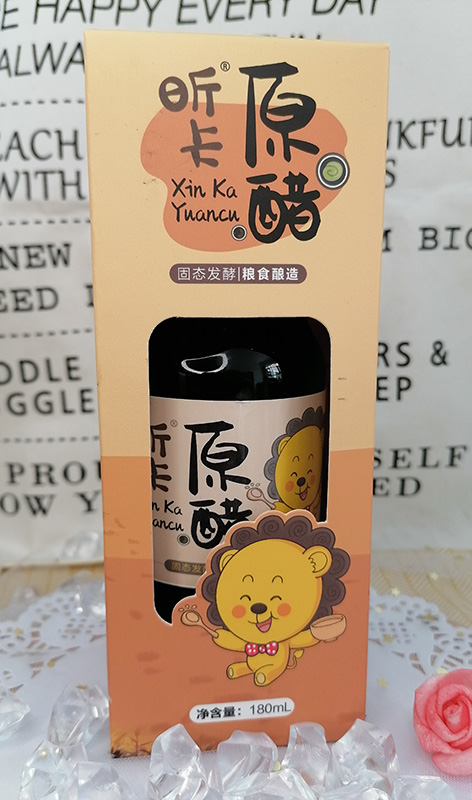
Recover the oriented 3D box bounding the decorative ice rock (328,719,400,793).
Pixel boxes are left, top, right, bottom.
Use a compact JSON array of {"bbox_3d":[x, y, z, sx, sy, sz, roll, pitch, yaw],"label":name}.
[{"bbox_3d":[0.033,0.091,0.161,0.018,0.015,0.014,0,9,0],"label":"decorative ice rock"}]

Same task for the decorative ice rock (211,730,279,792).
[{"bbox_3d":[0.003,0.093,0.161,0.017,0.012,0.012,0,9,0],"label":"decorative ice rock"}]

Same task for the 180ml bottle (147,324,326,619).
[{"bbox_3d":[0.001,0.004,0.193,0.055,0.156,0.055,0,9,2],"label":"180ml bottle"}]

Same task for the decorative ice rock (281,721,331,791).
[{"bbox_3d":[0.019,0.092,0.161,0.013,0.015,0.011,0,9,0],"label":"decorative ice rock"}]

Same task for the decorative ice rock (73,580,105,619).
[{"bbox_3d":[-0.056,0.079,0.246,0.016,0.014,0.014,0,9,0],"label":"decorative ice rock"}]

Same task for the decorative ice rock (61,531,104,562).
[{"bbox_3d":[-0.074,0.070,0.300,0.020,0.014,0.014,0,9,0],"label":"decorative ice rock"}]

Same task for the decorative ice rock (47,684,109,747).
[{"bbox_3d":[-0.044,0.088,0.174,0.017,0.014,0.013,-2,9,-11],"label":"decorative ice rock"}]

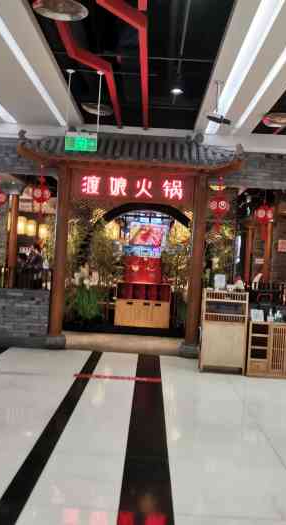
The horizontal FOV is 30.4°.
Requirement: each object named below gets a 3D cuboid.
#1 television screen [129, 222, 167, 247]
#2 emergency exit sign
[{"bbox_3d":[0.094,-0.586,10.996,0.732,0.492,0.070,3,0,1],"label":"television screen"},{"bbox_3d":[-0.690,-1.353,5.903,0.360,0.202,0.040,3,0,1],"label":"emergency exit sign"}]

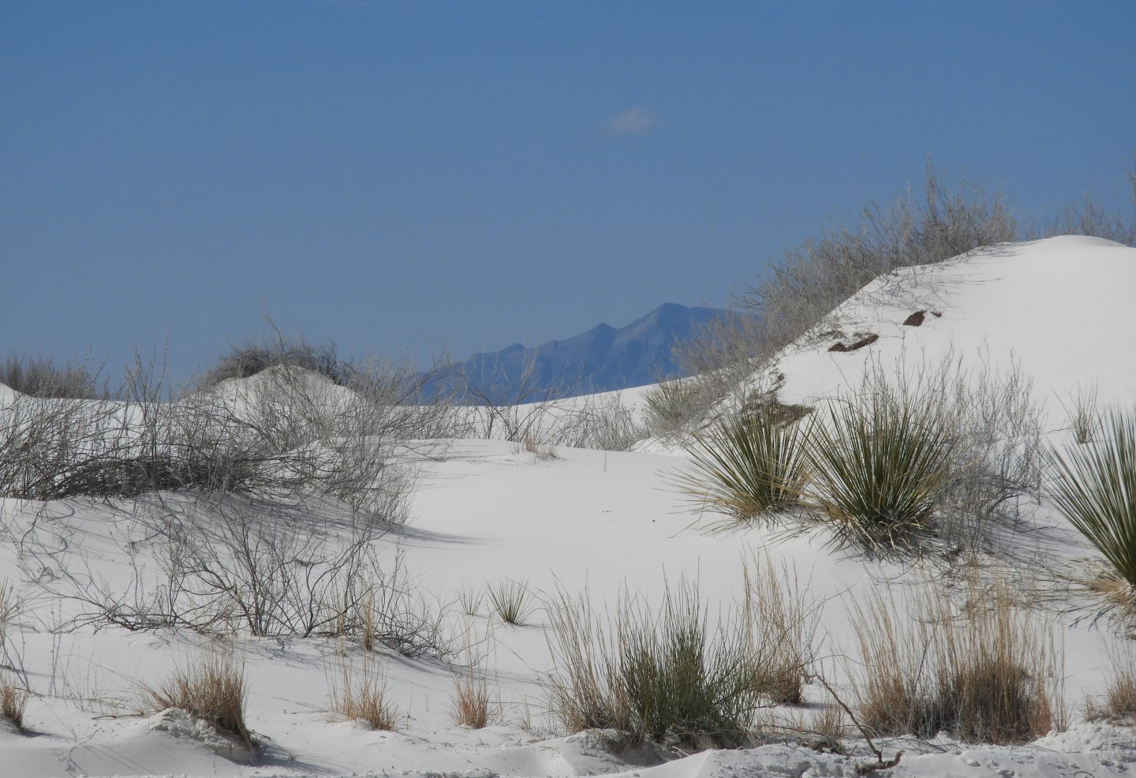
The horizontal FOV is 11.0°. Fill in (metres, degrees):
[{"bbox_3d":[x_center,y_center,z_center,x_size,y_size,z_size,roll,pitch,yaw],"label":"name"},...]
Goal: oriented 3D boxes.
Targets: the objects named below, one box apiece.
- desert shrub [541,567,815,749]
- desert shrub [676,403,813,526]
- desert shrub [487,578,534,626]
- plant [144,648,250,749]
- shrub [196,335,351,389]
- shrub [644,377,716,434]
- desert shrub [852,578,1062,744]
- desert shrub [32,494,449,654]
[{"bbox_3d":[0.532,1.275,28.000,1.253,0.845,0.900,0,0,0],"label":"desert shrub"},{"bbox_3d":[1.286,0.552,43.000,0.969,0.865,0.950,0,0,0],"label":"desert shrub"},{"bbox_3d":[-0.342,1.262,35.000,0.273,0.270,0.279,0,0,0],"label":"desert shrub"},{"bbox_3d":[-1.721,1.434,27.500,0.502,0.469,0.450,0,0,0],"label":"plant"},{"bbox_3d":[-4.233,-0.383,85.000,2.178,0.756,1.600,0,0,0],"label":"shrub"},{"bbox_3d":[1.178,0.172,62.000,0.749,0.578,0.750,0,0,0],"label":"shrub"},{"bbox_3d":[1.847,1.285,28.000,0.977,0.775,0.650,0,0,0],"label":"desert shrub"},{"bbox_3d":[-1.885,1.065,34.000,2.348,0.892,1.500,0,0,0],"label":"desert shrub"}]

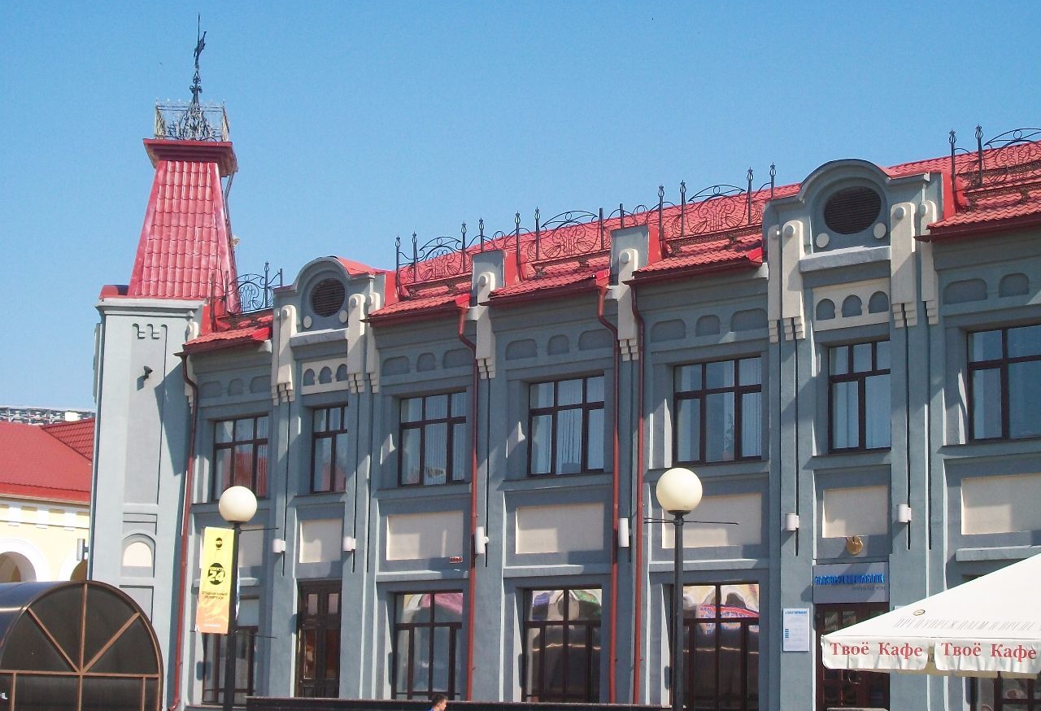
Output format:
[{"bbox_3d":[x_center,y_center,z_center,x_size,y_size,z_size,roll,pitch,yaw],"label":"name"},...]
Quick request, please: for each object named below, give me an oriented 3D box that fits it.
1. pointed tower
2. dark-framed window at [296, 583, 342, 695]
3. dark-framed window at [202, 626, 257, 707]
[{"bbox_3d":[-7.851,-0.023,47.512,2.800,16.000,3.000,2,-9,-3],"label":"pointed tower"},{"bbox_3d":[-3.927,5.826,41.548,1.329,2.739,0.180,-7,-12,42],"label":"dark-framed window"},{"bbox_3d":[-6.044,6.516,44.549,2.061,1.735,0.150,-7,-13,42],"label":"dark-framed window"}]

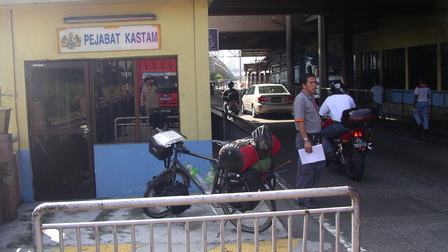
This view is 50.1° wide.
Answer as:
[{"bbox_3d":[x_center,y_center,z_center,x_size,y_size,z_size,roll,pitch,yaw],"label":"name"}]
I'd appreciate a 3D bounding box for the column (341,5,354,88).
[{"bbox_3d":[4.771,-2.771,18.500,0.450,5.000,0.450,-2,6,-9],"label":"column"}]

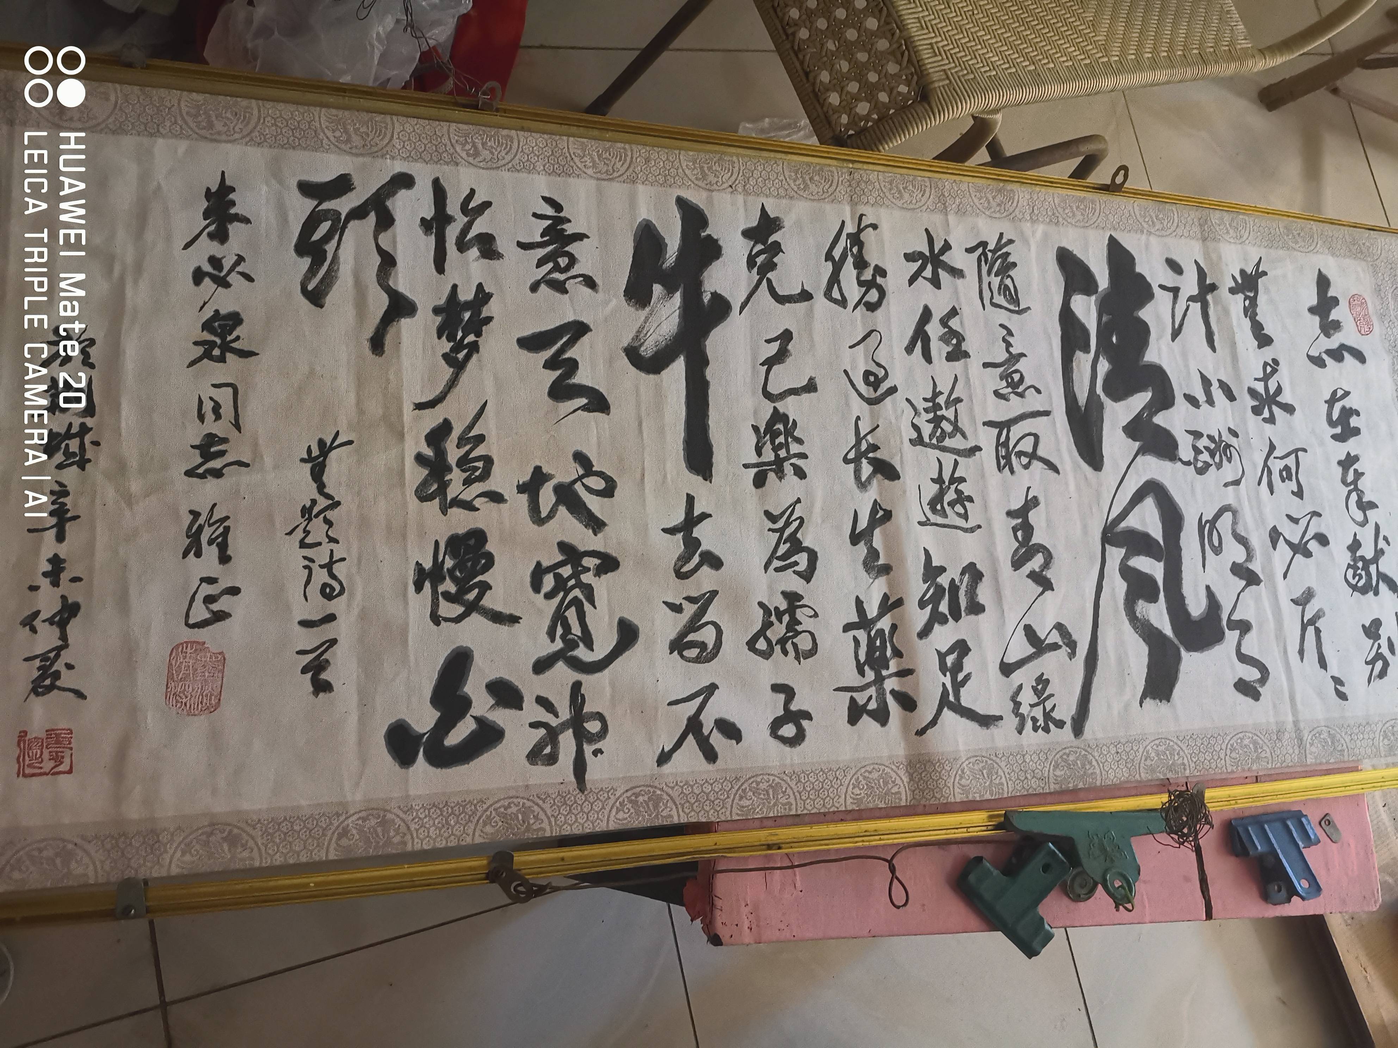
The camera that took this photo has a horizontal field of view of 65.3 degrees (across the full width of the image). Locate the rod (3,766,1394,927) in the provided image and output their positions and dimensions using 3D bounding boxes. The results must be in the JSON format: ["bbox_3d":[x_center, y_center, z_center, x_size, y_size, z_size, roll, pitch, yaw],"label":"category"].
[{"bbox_3d":[0.123,0.204,0.726,1.126,0.017,0.016,0,78,-20],"label":"rod"}]

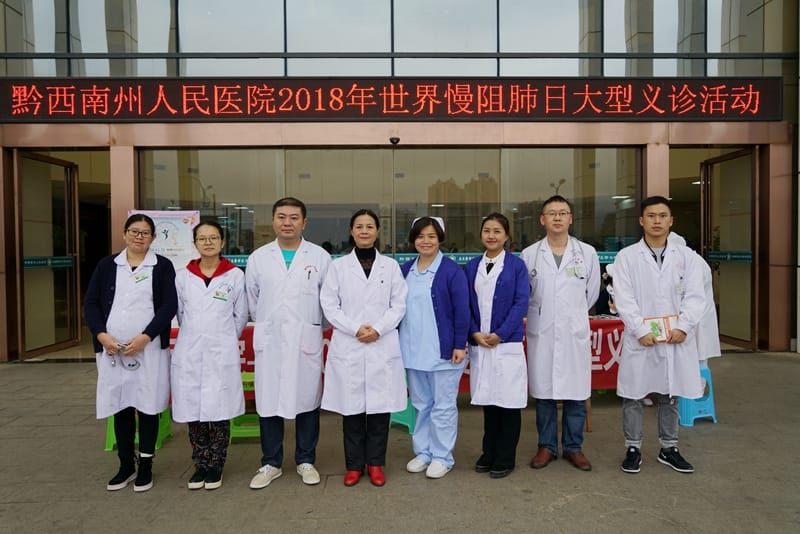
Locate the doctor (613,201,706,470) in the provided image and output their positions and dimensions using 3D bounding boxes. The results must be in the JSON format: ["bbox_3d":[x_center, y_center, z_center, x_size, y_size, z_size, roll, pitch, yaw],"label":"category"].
[{"bbox_3d":[1.665,0.413,3.697,0.569,1.718,0.364,0,1,16],"label":"doctor"}]

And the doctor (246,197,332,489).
[{"bbox_3d":[-0.678,0.435,3.533,0.512,1.723,0.333,-1,1,-6],"label":"doctor"}]

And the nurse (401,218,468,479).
[{"bbox_3d":[0.211,0.487,3.635,0.441,1.599,0.343,0,1,18],"label":"nurse"}]

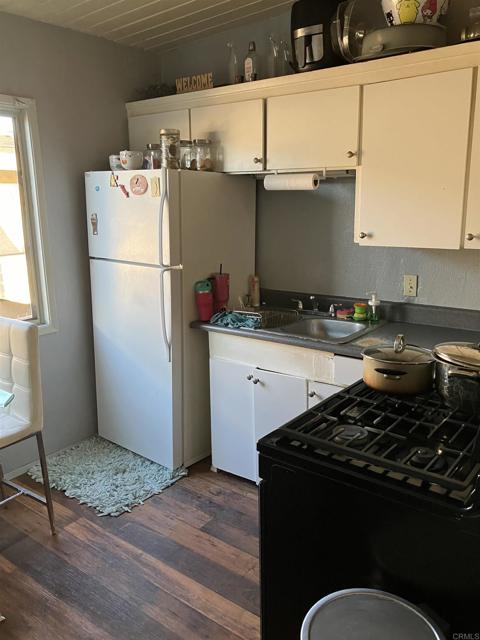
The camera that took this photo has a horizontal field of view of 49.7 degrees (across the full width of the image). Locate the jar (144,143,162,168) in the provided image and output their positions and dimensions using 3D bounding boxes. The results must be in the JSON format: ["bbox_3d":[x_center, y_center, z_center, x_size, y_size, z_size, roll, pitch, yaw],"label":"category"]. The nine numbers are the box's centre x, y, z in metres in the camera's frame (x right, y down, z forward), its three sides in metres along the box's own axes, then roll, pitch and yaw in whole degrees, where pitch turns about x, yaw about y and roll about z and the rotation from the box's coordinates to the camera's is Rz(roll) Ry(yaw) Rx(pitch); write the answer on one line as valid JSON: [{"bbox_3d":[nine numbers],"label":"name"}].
[{"bbox_3d":[-0.481,-0.905,2.906,0.110,0.158,0.110,1,11,0],"label":"jar"}]

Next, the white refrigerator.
[{"bbox_3d":[-0.429,-0.031,3.307,0.736,1.711,0.759,10,15,40],"label":"white refrigerator"}]

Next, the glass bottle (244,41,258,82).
[{"bbox_3d":[0.059,-1.404,2.850,0.075,0.240,0.075,1,11,0],"label":"glass bottle"}]

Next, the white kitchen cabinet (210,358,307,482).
[{"bbox_3d":[0.251,0.508,2.909,0.585,0.665,0.580,8,16,35],"label":"white kitchen cabinet"}]

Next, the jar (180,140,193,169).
[{"bbox_3d":[-0.307,-0.900,2.867,0.110,0.176,0.110,-1,13,0],"label":"jar"}]

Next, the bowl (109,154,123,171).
[{"bbox_3d":[-0.691,-0.884,2.949,0.110,0.101,0.110,-1,13,0],"label":"bowl"}]

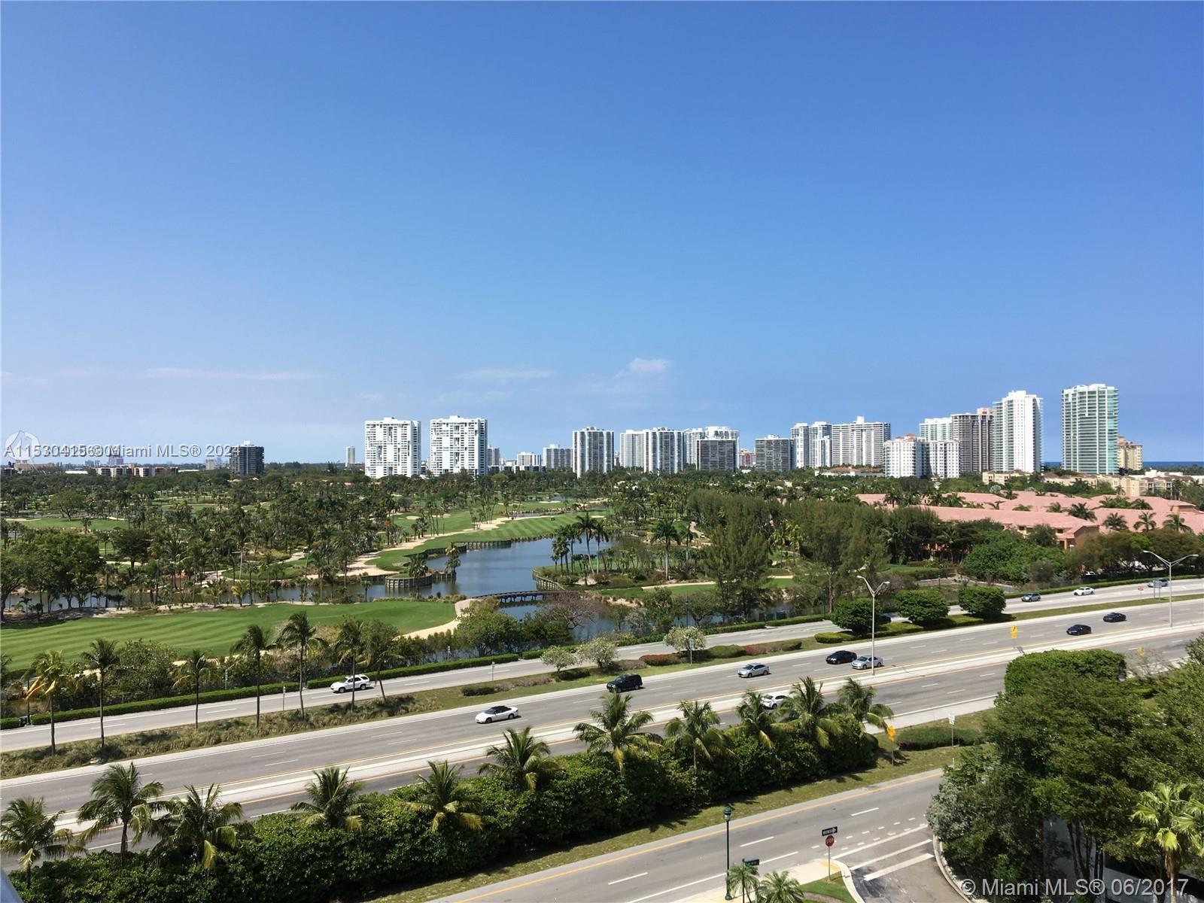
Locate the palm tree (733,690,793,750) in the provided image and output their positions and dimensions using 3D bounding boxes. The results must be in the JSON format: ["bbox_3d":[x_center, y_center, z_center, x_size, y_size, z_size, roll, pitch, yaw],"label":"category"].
[{"bbox_3d":[14.758,25.913,92.816,5.210,7.750,5.210,0,-1,0],"label":"palm tree"}]

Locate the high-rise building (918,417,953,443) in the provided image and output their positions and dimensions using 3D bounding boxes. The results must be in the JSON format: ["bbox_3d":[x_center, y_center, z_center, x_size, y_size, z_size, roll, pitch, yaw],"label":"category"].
[{"bbox_3d":[534.515,-6.170,1610.000,54.000,95.764,32.000,0,0,10],"label":"high-rise building"}]

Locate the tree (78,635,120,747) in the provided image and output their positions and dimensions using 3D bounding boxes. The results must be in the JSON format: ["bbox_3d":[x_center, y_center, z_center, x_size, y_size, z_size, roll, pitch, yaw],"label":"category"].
[{"bbox_3d":[-49.560,24.030,99.620,4.000,10.730,4.000,0,0,0],"label":"tree"}]

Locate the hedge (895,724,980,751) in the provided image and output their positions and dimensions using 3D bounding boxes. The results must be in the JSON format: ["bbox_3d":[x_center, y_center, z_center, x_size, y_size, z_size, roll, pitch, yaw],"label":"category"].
[{"bbox_3d":[33.950,28.860,101.670,8.300,1.100,3.600,0,0,-15],"label":"hedge"}]

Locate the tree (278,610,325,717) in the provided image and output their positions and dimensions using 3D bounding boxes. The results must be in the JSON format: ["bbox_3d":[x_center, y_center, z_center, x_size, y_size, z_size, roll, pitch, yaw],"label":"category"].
[{"bbox_3d":[-33.590,23.800,112.380,5.040,11.380,5.040,0,0,0],"label":"tree"}]

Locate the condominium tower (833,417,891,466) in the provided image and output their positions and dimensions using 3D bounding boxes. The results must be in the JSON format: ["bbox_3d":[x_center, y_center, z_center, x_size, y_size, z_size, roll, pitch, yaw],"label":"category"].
[{"bbox_3d":[364.830,-3.640,1420.070,76.000,87.000,20.000,0,-1,42],"label":"condominium tower"}]

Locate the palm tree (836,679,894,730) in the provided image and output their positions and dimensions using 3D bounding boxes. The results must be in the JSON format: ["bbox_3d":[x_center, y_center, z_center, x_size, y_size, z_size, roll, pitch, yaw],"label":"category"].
[{"bbox_3d":[26.137,26.305,100.662,5.650,7.060,5.650,0,-1,0],"label":"palm tree"}]

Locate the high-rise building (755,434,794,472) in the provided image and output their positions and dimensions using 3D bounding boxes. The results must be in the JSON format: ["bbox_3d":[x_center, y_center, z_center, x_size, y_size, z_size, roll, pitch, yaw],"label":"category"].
[{"bbox_3d":[248.990,8.380,1454.980,51.000,63.500,20.000,0,-1,33],"label":"high-rise building"}]

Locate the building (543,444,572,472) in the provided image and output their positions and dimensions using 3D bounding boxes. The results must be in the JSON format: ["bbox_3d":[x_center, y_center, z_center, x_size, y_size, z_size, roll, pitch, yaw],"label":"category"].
[{"bbox_3d":[-74.691,17.285,1719.916,48.000,54.000,24.000,0,-1,-12],"label":"building"}]

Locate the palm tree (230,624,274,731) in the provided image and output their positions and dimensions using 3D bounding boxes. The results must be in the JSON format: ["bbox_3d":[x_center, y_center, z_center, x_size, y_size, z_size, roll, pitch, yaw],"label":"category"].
[{"bbox_3d":[-37.230,24.020,107.280,4.610,10.860,4.610,0,0,0],"label":"palm tree"}]

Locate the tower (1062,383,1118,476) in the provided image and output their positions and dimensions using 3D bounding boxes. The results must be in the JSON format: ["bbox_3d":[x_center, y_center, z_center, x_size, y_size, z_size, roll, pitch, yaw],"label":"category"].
[{"bbox_3d":[478.240,-14.300,990.140,43.000,101.500,33.000,0,0,10],"label":"tower"}]

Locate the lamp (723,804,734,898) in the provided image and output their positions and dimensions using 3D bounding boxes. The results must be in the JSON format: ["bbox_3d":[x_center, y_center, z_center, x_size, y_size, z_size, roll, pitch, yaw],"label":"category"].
[{"bbox_3d":[8.429,26.772,67.300,0.520,6.285,0.520,0,0,0],"label":"lamp"}]

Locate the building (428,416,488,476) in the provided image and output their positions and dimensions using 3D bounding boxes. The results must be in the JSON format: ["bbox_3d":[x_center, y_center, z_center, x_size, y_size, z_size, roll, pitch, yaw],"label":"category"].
[{"bbox_3d":[-160.706,-0.738,1130.000,59.000,77.559,23.000,0,0,19],"label":"building"}]

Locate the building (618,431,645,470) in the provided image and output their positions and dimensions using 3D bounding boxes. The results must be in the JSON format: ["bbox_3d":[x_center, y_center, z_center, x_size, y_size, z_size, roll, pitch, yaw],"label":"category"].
[{"bbox_3d":[55.059,3.765,1640.000,52.000,76.353,25.000,0,0,-10],"label":"building"}]

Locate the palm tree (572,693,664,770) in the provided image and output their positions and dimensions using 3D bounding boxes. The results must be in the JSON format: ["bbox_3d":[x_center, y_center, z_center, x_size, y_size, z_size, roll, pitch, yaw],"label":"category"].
[{"bbox_3d":[1.305,25.127,84.800,7.000,9.843,6.700,0,0,0],"label":"palm tree"}]

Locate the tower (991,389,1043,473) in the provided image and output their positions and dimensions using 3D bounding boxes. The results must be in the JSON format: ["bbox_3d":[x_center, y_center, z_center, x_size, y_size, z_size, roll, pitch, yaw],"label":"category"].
[{"bbox_3d":[405.065,-10.142,985.120,40.000,94.000,29.000,-1,-1,42],"label":"tower"}]

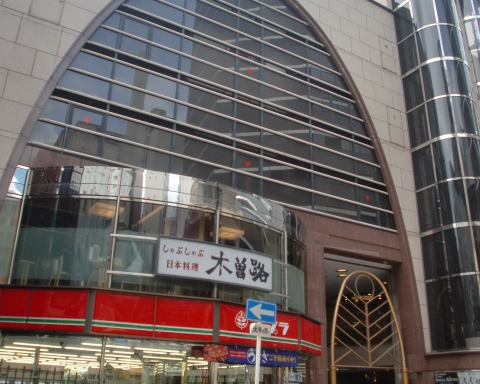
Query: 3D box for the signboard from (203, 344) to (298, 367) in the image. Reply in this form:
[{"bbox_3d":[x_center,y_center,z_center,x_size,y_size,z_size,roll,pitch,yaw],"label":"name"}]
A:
[{"bbox_3d":[0.241,3.593,11.342,2.750,0.360,0.050,17,-27,-35],"label":"signboard"}]

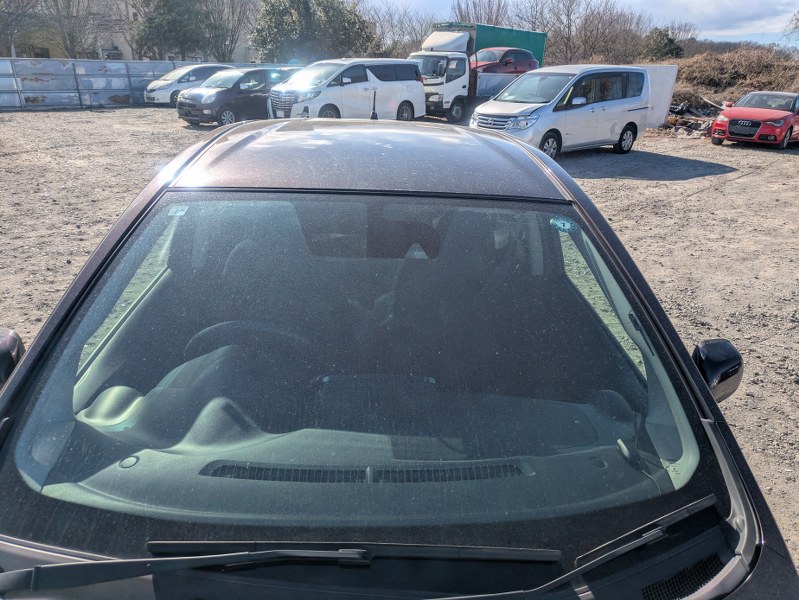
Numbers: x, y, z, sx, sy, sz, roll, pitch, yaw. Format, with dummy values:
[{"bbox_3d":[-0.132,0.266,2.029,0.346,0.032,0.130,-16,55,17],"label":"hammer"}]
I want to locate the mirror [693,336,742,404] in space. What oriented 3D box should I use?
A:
[{"bbox_3d":[0.838,0.194,1.570,0.170,0.150,0.120,-2,23,-7],"label":"mirror"}]

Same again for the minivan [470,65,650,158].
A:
[{"bbox_3d":[3.628,-4.181,12.726,4.700,1.870,1.710,-16,28,-36],"label":"minivan"}]

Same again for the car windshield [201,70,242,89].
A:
[{"bbox_3d":[-5.019,-6.191,16.271,1.280,0.460,0.580,19,28,36],"label":"car windshield"}]

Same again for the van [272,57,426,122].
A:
[{"bbox_3d":[-1.464,-6.183,17.232,4.930,1.890,1.860,-20,30,-41],"label":"van"}]

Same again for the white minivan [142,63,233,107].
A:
[{"bbox_3d":[-8.366,-8.829,23.693,3.900,1.520,1.700,-18,30,-40],"label":"white minivan"}]

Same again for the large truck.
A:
[{"bbox_3d":[2.753,-8.129,20.778,1.880,3.000,6.500,19,28,36],"label":"large truck"}]

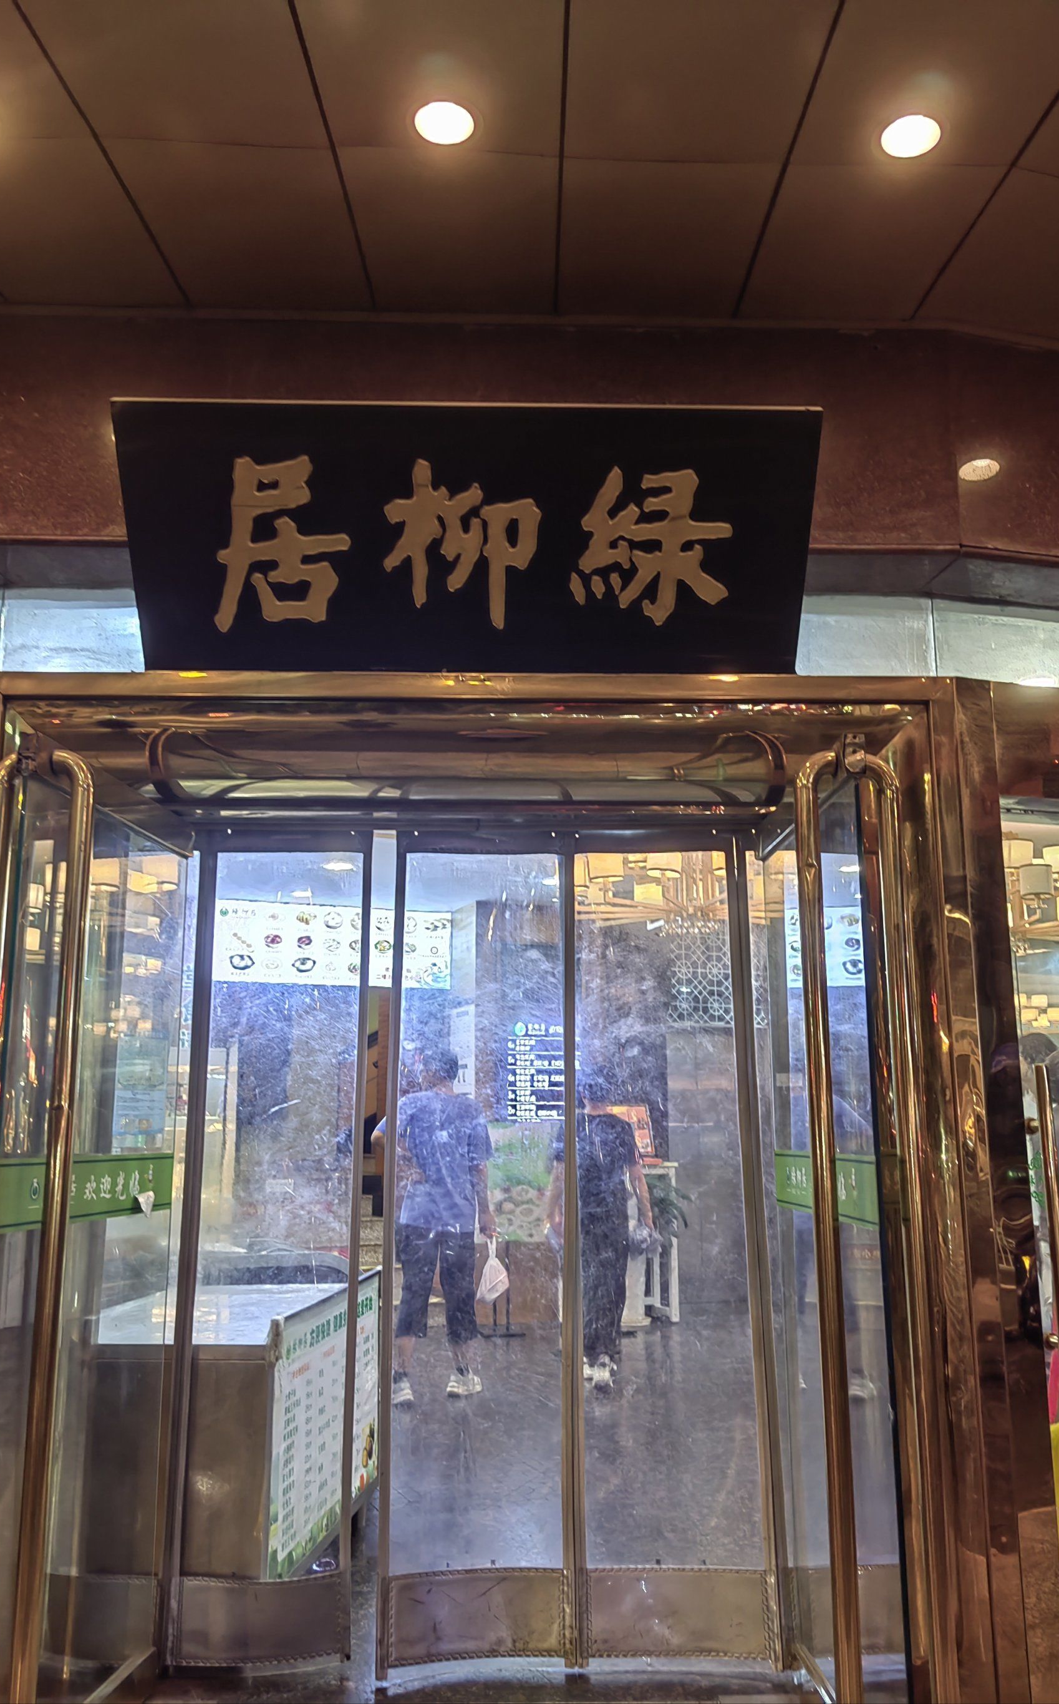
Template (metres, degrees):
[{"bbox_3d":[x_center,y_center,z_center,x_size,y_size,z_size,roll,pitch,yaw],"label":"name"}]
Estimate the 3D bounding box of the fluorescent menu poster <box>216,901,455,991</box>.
[{"bbox_3d":[-1.454,0.701,9.863,1.797,0.594,0.060,4,-13,-18],"label":"fluorescent menu poster"}]

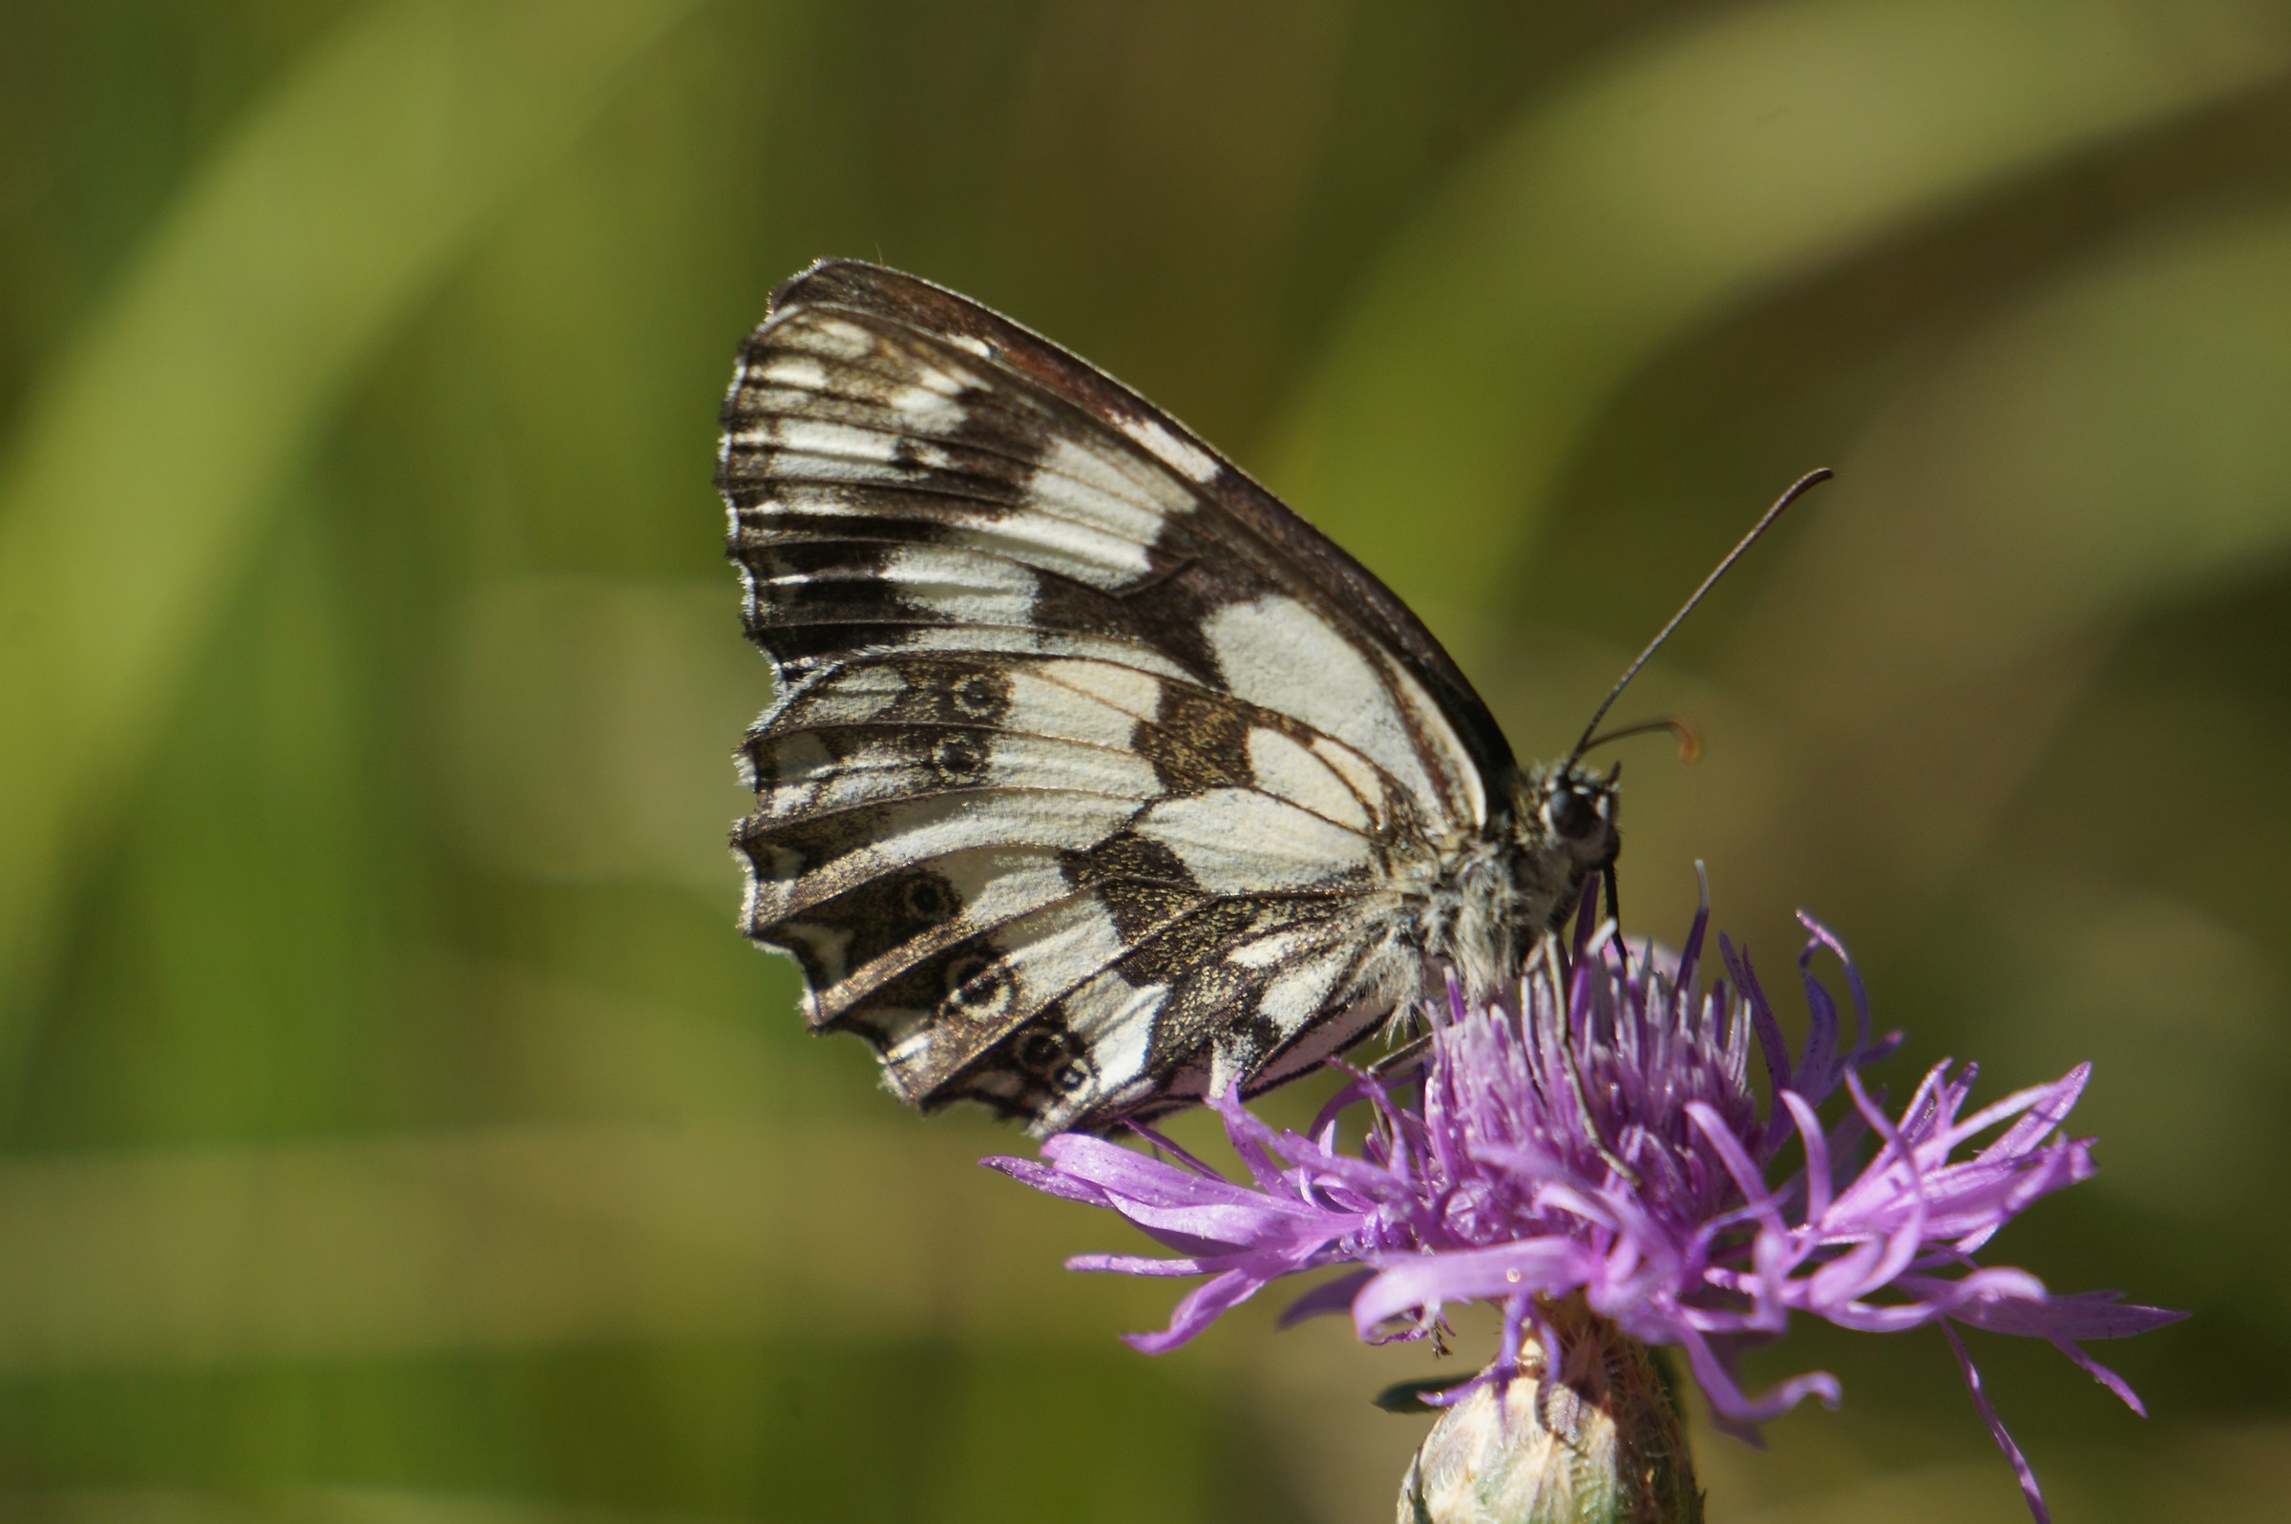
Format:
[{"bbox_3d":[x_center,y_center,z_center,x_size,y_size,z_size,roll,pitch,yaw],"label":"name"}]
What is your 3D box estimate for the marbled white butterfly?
[{"bbox_3d":[0.004,-0.002,0.570,0.032,0.026,0.012,-5,6,12],"label":"marbled white butterfly"}]

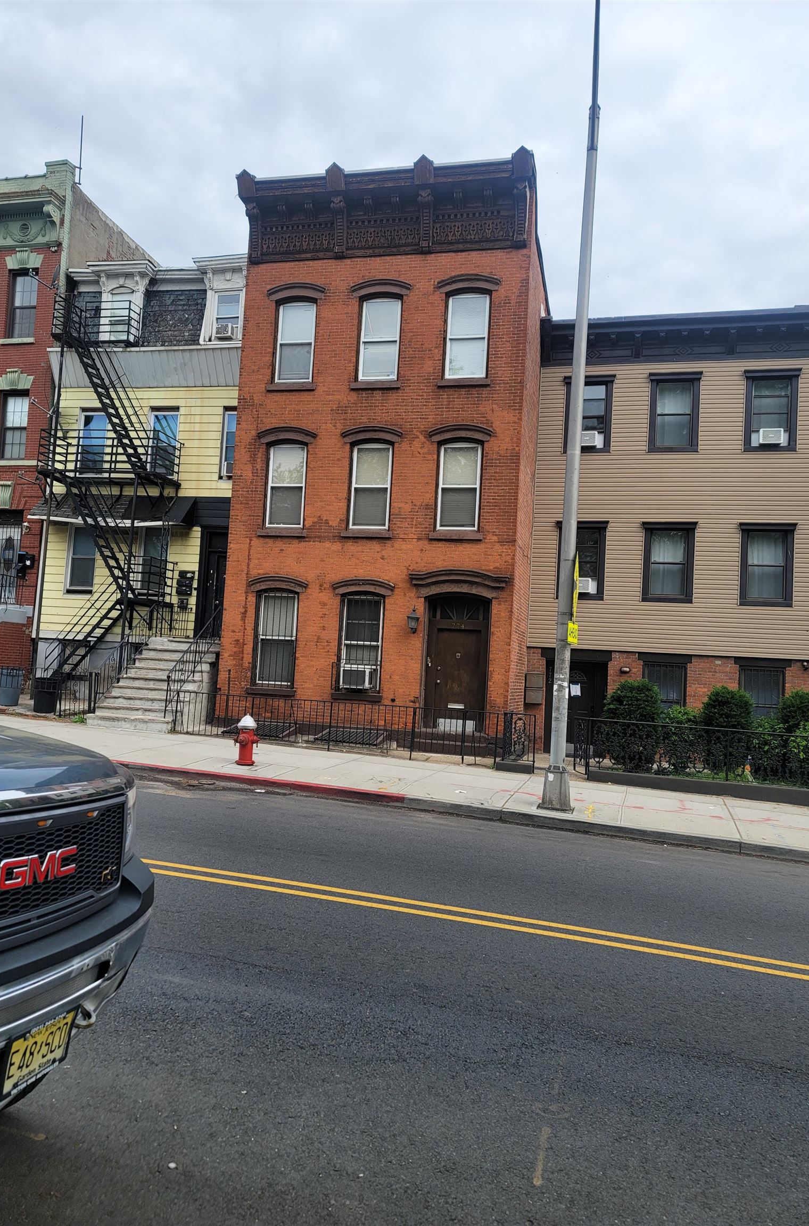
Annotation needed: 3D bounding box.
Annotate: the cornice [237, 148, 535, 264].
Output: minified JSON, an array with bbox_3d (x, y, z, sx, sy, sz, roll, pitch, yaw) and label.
[{"bbox_3d":[-0.441,-8.255,18.085,6.233,1.807,0.660,2,-5,13],"label":"cornice"}]

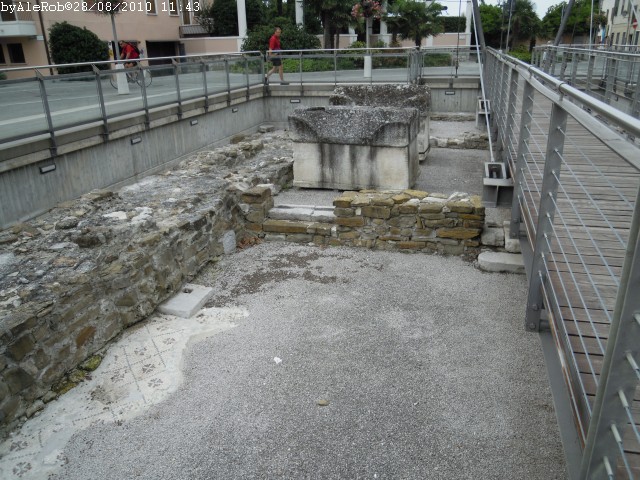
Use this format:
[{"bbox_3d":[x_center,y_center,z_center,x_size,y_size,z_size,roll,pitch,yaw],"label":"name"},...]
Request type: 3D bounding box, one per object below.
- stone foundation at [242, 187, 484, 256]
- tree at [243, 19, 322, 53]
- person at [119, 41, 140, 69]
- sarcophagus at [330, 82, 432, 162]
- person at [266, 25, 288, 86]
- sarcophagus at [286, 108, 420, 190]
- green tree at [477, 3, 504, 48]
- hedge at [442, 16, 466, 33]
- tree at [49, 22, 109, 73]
[{"bbox_3d":[0.697,-0.369,8.948,4.050,0.820,0.750,4,22,15],"label":"stone foundation"},{"bbox_3d":[-1.910,-9.430,25.067,3.800,2.400,3.000,-2,21,0],"label":"tree"},{"bbox_3d":[-6.529,-5.974,17.480,0.850,1.380,0.520,-10,22,-20],"label":"person"},{"bbox_3d":[1.557,-3.034,13.275,2.400,1.680,1.200,5,22,16],"label":"sarcophagus"},{"bbox_3d":[-1.470,-6.073,17.156,0.650,1.760,0.500,8,23,23],"label":"person"},{"bbox_3d":[0.689,-1.903,10.522,2.420,1.530,1.150,5,22,16],"label":"sarcophagus"},{"bbox_3d":[10.396,-12.769,31.632,2.200,3.200,2.200,-2,21,0],"label":"green tree"},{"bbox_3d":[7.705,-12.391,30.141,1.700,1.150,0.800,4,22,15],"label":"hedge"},{"bbox_3d":[-10.735,-8.216,22.653,2.500,2.320,2.300,-10,23,-22],"label":"tree"}]

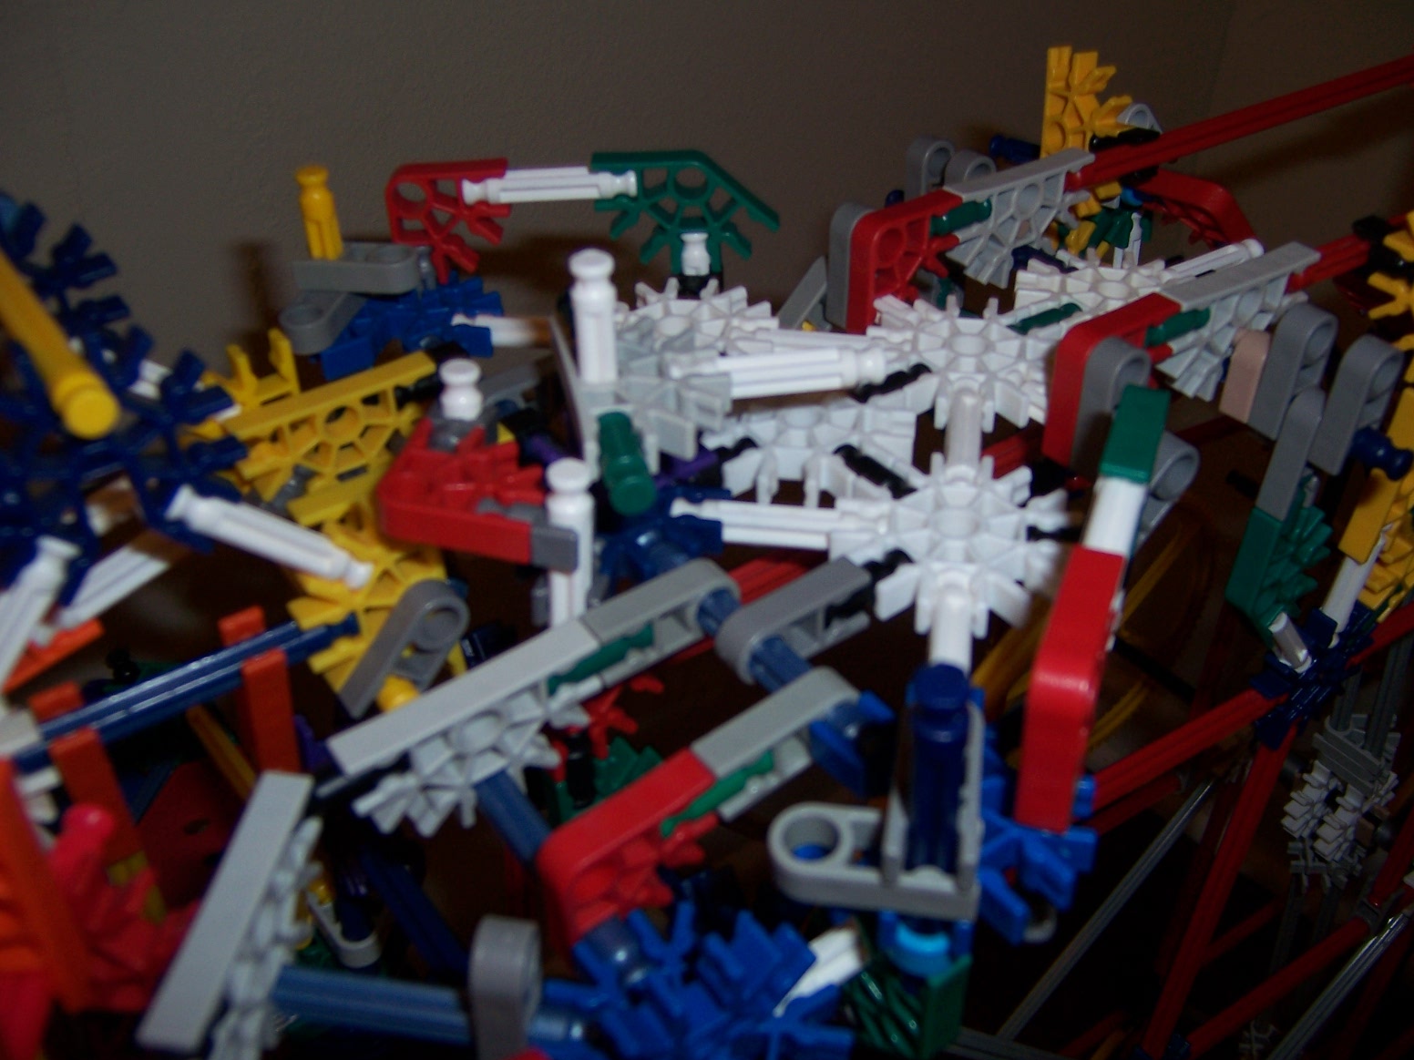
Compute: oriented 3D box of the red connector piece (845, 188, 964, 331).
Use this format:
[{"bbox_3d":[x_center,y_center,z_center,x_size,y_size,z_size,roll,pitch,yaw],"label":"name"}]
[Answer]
[{"bbox_3d":[0.040,-0.054,0.274,0.024,0.024,0.006,-22,39,-26],"label":"red connector piece"}]

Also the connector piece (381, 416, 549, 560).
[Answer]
[{"bbox_3d":[-0.034,-0.006,0.200,0.024,0.006,0.024,10,34,6],"label":"connector piece"}]

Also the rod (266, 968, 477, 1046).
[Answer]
[{"bbox_3d":[-0.040,0.052,0.148,0.055,0.006,0.006,4,40,9],"label":"rod"}]

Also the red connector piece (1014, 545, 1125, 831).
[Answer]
[{"bbox_3d":[0.043,0.019,0.159,0.006,0.024,0.024,11,45,19],"label":"red connector piece"}]

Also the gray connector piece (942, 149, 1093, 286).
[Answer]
[{"bbox_3d":[0.065,-0.064,0.284,0.038,0.024,0.006,-22,40,-27],"label":"gray connector piece"}]

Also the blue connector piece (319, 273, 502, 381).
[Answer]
[{"bbox_3d":[-0.059,-0.040,0.266,0.038,0.006,0.037,5,37,9],"label":"blue connector piece"}]

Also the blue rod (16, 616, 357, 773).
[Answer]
[{"bbox_3d":[-0.078,0.024,0.201,0.055,0.006,0.006,-23,43,-25],"label":"blue rod"}]

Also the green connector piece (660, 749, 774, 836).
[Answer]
[{"bbox_3d":[0.000,0.033,0.176,0.017,0.006,0.006,-27,48,-23],"label":"green connector piece"}]

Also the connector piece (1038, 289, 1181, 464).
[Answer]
[{"bbox_3d":[0.071,-0.026,0.236,0.024,0.024,0.006,-22,39,-26],"label":"connector piece"}]

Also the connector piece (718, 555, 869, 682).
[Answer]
[{"bbox_3d":[0.013,0.014,0.196,0.024,0.009,0.006,-26,45,-24],"label":"connector piece"}]

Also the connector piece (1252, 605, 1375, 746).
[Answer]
[{"bbox_3d":[0.136,0.033,0.302,0.038,0.038,0.006,-18,39,-30],"label":"connector piece"}]

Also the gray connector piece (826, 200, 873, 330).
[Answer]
[{"bbox_3d":[0.031,-0.055,0.274,0.010,0.024,0.006,-23,42,-27],"label":"gray connector piece"}]

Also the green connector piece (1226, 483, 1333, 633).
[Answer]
[{"bbox_3d":[0.113,0.009,0.266,0.024,0.036,0.006,-18,39,-30],"label":"green connector piece"}]

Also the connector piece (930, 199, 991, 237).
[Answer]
[{"bbox_3d":[0.050,-0.064,0.274,0.017,0.006,0.006,-23,42,-27],"label":"connector piece"}]

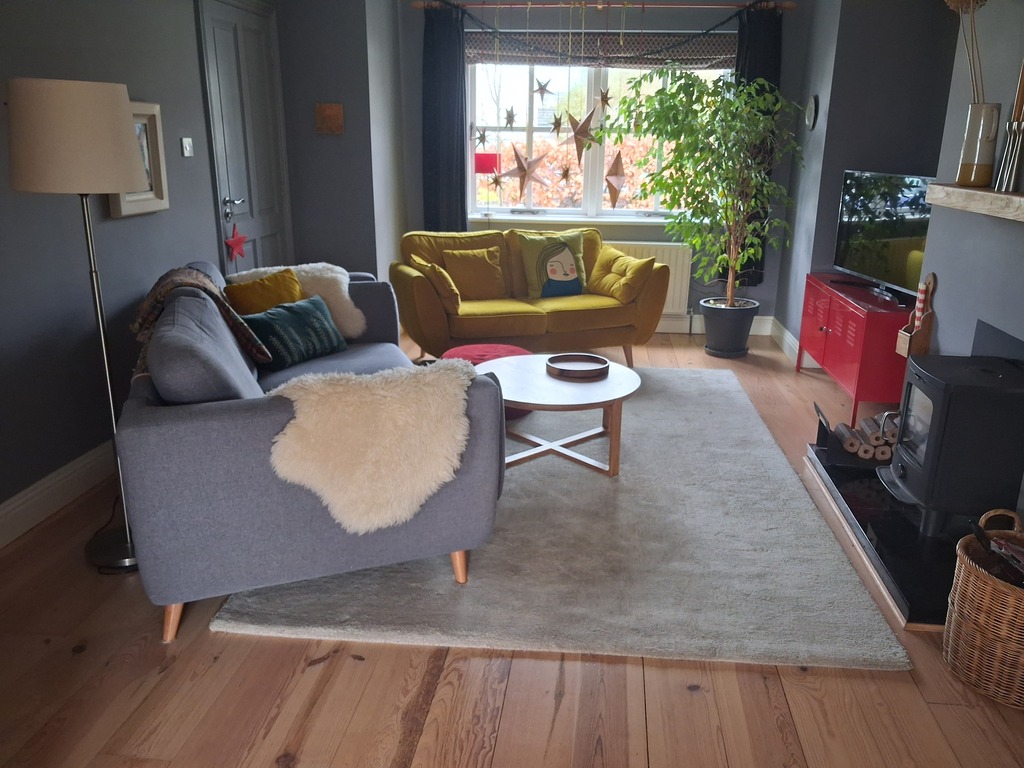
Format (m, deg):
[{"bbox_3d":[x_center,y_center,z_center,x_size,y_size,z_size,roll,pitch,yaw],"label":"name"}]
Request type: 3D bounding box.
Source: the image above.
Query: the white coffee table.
[{"bbox_3d":[0.189,0.141,3.666,0.810,0.365,0.810,2,16,7],"label":"white coffee table"}]

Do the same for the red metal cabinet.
[{"bbox_3d":[2.018,-0.221,4.559,0.400,0.630,1.190,2,17,6],"label":"red metal cabinet"}]

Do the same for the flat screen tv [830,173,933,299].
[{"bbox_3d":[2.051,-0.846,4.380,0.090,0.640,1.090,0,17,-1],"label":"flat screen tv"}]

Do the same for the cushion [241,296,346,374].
[{"bbox_3d":[-0.967,-0.235,3.580,0.130,0.300,0.470,-25,0,35],"label":"cushion"}]

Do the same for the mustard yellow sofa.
[{"bbox_3d":[0.085,-0.579,5.343,1.700,0.860,0.920,-4,17,-14],"label":"mustard yellow sofa"}]

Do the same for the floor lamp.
[{"bbox_3d":[-1.359,-0.155,2.644,0.380,1.585,0.380,2,17,6],"label":"floor lamp"}]

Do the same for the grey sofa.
[{"bbox_3d":[-0.839,0.026,3.140,1.050,0.910,1.890,-5,17,-19],"label":"grey sofa"}]

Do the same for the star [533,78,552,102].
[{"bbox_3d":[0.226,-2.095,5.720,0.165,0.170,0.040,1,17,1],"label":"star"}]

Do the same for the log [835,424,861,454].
[{"bbox_3d":[1.510,0.242,3.578,0.074,0.074,0.200,3,17,10],"label":"log"}]

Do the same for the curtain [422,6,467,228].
[{"bbox_3d":[-0.509,-1.753,5.991,0.340,1.940,0.130,2,16,7],"label":"curtain"}]

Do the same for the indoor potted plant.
[{"bbox_3d":[1.254,-1.118,5.373,1.310,1.880,1.100,2,17,6],"label":"indoor potted plant"}]

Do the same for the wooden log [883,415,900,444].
[{"bbox_3d":[1.681,0.197,3.571,0.070,0.070,0.220,4,17,13],"label":"wooden log"}]

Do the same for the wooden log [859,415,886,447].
[{"bbox_3d":[1.589,0.210,3.524,0.068,0.068,0.200,4,17,12],"label":"wooden log"}]

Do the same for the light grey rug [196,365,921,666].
[{"bbox_3d":[0.271,0.319,3.734,1.980,0.025,3.070,2,16,5],"label":"light grey rug"}]

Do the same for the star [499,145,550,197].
[{"bbox_3d":[0.088,-1.564,5.893,0.385,0.405,0.090,-2,17,-8],"label":"star"}]

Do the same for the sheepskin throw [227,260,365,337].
[{"bbox_3d":[-1.036,-0.396,3.877,0.640,0.390,0.320,-5,17,-19],"label":"sheepskin throw"}]

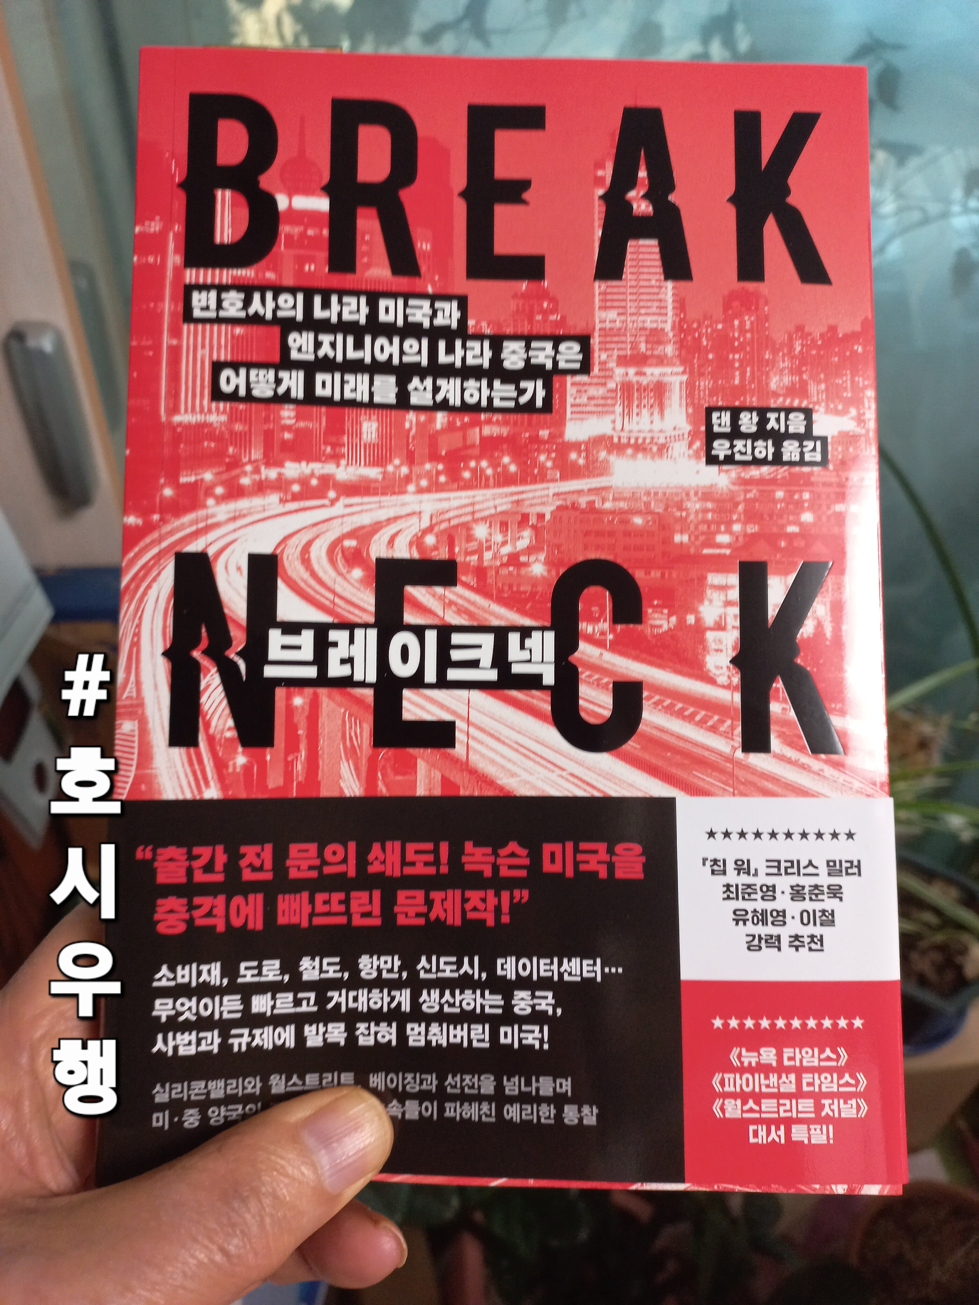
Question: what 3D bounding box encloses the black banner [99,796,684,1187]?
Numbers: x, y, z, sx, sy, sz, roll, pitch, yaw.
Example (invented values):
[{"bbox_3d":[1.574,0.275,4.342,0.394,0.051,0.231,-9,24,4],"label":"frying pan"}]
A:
[{"bbox_3d":[-0.019,0.064,0.182,0.111,0.072,0.005,1,-5,0],"label":"black banner"}]

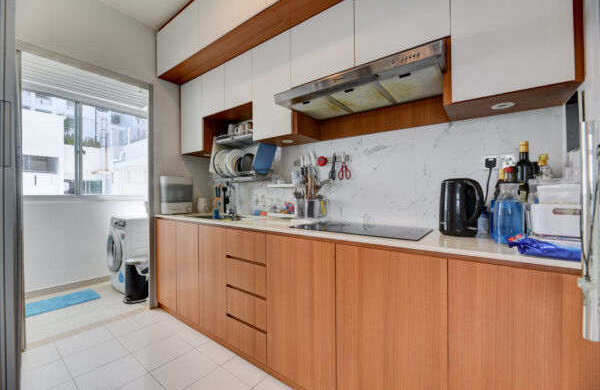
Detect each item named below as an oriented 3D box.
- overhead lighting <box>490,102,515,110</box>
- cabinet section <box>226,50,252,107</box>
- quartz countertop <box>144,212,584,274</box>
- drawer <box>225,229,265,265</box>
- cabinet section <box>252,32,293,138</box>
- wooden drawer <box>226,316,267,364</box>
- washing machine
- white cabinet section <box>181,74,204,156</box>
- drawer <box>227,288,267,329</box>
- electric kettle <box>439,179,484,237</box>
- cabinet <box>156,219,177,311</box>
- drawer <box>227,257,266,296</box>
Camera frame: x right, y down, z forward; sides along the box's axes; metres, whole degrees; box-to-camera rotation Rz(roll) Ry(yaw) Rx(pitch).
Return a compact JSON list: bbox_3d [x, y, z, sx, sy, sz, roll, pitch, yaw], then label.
[{"bbox_3d":[0.980,-0.427,1.125,0.090,0.012,0.090,0,0,36],"label":"overhead lighting"},{"bbox_3d":[-0.405,-0.911,2.003,0.336,0.401,0.317,0,0,35],"label":"cabinet section"},{"bbox_3d":[-0.116,0.214,1.737,2.830,0.035,0.590,0,0,36],"label":"quartz countertop"},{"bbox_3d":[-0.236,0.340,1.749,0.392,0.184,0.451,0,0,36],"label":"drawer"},{"bbox_3d":[-0.117,-0.761,1.798,0.371,0.701,0.317,0,0,35],"label":"cabinet section"},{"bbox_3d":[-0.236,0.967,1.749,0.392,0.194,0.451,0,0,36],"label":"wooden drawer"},{"bbox_3d":[-2.039,0.705,3.010,0.560,0.850,0.600,0,0,36],"label":"washing machine"},{"bbox_3d":[-0.958,-0.762,2.398,0.386,0.701,0.317,0,0,35],"label":"white cabinet section"},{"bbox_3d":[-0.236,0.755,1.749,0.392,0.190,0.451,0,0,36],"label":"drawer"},{"bbox_3d":[0.787,0.059,1.132,0.160,0.277,0.210,0,0,-22],"label":"electric kettle"},{"bbox_3d":[-1.087,0.659,2.426,0.379,0.832,0.561,0,0,36],"label":"cabinet"},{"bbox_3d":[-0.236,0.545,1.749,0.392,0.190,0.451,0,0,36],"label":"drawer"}]

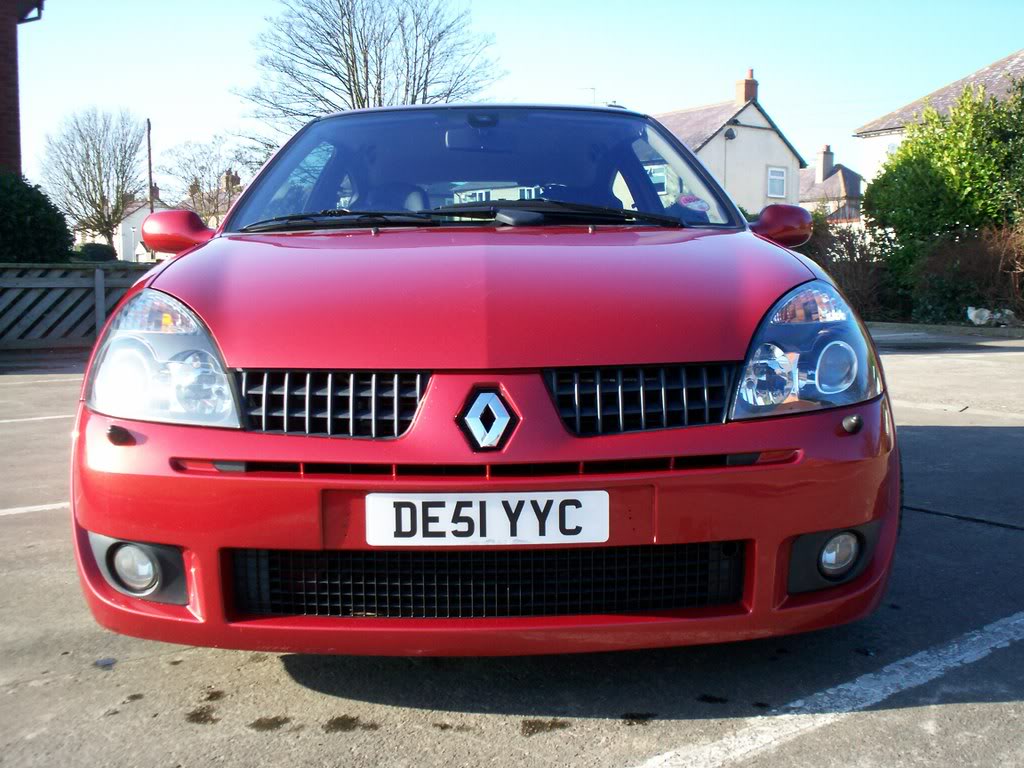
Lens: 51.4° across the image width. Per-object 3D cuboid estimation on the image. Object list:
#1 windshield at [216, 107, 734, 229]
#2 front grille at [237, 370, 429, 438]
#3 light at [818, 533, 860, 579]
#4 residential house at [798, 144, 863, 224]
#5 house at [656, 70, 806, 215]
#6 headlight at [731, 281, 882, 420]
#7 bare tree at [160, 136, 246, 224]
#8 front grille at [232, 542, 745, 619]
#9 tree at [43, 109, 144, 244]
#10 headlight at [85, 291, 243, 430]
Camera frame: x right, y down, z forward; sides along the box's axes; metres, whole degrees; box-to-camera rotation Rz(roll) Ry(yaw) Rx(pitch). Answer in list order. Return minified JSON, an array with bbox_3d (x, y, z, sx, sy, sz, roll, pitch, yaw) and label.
[{"bbox_3d":[-0.084,-0.632,3.106,1.340,0.140,0.880,-1,36,-2],"label":"windshield"},{"bbox_3d":[-0.303,0.035,1.800,0.325,0.116,0.070,0,5,6],"label":"front grille"},{"bbox_3d":[0.592,0.311,1.932,0.074,0.080,0.055,-2,5,-11],"label":"light"},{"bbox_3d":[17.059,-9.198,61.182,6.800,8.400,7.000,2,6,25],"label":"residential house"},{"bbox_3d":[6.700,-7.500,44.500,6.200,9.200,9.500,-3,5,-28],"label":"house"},{"bbox_3d":[0.557,-0.070,2.020,0.350,0.250,0.370,-1,5,-2],"label":"headlight"},{"bbox_3d":[-15.000,-7.700,52.000,4.800,8.600,4.800,-1,5,0],"label":"bare tree"},{"bbox_3d":[-0.040,0.337,1.824,0.855,0.122,0.100,-1,5,-2],"label":"front grille"},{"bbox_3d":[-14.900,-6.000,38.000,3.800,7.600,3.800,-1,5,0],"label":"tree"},{"bbox_3d":[-0.646,-0.055,1.980,0.350,0.250,0.370,-1,5,-2],"label":"headlight"}]

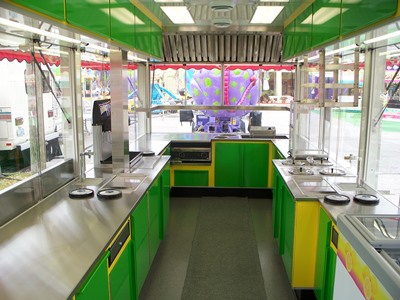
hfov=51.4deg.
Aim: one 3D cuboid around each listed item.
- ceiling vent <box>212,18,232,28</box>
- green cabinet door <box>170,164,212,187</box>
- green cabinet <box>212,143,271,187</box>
[{"bbox_3d":[0.279,-1.553,5.157,0.245,0.080,0.245,1,10,3],"label":"ceiling vent"},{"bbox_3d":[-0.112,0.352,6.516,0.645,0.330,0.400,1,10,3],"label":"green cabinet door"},{"bbox_3d":[0.645,0.178,6.516,0.830,0.685,0.550,1,10,3],"label":"green cabinet"}]

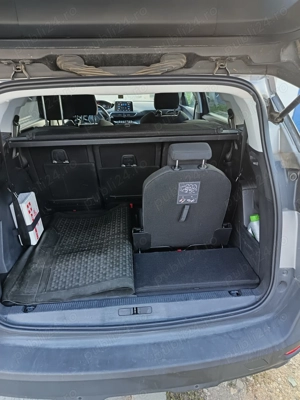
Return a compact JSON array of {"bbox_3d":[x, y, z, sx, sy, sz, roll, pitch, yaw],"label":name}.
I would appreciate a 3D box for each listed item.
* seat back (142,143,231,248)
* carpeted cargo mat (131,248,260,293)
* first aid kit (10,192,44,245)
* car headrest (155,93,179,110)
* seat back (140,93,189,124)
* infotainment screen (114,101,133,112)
[{"bbox_3d":[0.177,-0.013,1.366,0.408,0.600,0.140,-3,36,-4],"label":"seat back"},{"bbox_3d":[0.202,0.328,1.300,0.536,0.042,0.240,-3,24,-4],"label":"carpeted cargo mat"},{"bbox_3d":[-0.661,0.099,1.503,0.058,0.243,0.161,-1,25,6],"label":"first aid kit"},{"bbox_3d":[0.162,-1.003,2.762,0.250,0.195,0.110,-3,36,-4],"label":"car headrest"},{"bbox_3d":[0.157,-0.786,3.014,0.500,0.840,0.240,-3,42,-4],"label":"seat back"},{"bbox_3d":[-0.324,-1.167,3.480,0.228,0.140,0.035,-3,12,-4],"label":"infotainment screen"}]

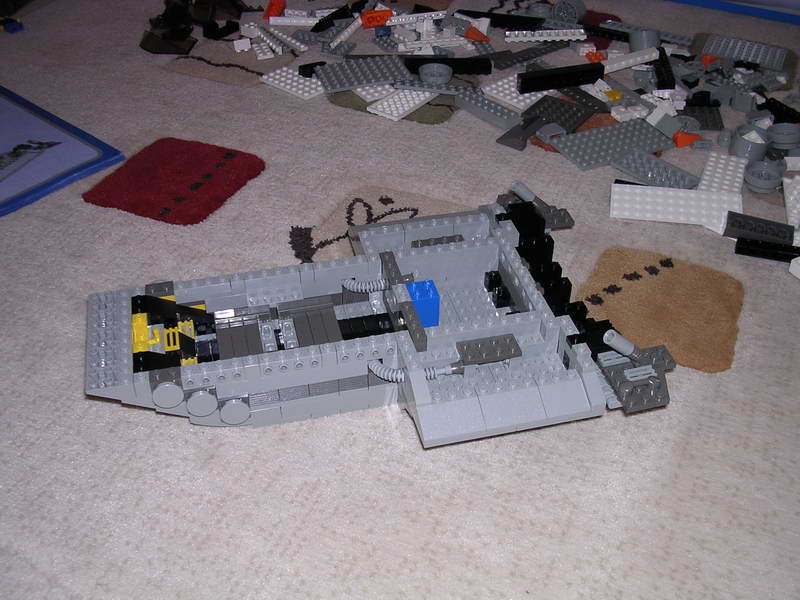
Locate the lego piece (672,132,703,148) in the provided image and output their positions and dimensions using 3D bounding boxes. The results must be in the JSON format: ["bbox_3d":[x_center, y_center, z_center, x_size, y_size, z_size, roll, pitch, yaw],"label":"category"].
[{"bbox_3d":[0.240,-0.133,0.734,0.025,0.010,0.015,-8,40,-11],"label":"lego piece"}]

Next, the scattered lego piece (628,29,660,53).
[{"bbox_3d":[0.243,-0.255,0.878,0.026,0.020,0.026,11,40,12],"label":"scattered lego piece"}]

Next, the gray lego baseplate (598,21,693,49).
[{"bbox_3d":[0.259,-0.281,0.921,0.096,0.005,0.016,16,41,17],"label":"gray lego baseplate"}]

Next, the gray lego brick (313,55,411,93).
[{"bbox_3d":[-0.034,-0.204,0.790,0.080,0.005,0.048,-12,43,-14],"label":"gray lego brick"}]

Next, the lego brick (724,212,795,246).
[{"bbox_3d":[0.260,-0.051,0.637,0.048,0.010,0.016,11,43,10],"label":"lego brick"}]

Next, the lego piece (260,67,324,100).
[{"bbox_3d":[-0.096,-0.198,0.806,0.064,0.005,0.032,29,47,33],"label":"lego piece"}]

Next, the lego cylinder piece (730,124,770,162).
[{"bbox_3d":[0.287,-0.127,0.716,0.026,0.019,0.026,17,42,19],"label":"lego cylinder piece"}]

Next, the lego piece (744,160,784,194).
[{"bbox_3d":[0.298,-0.101,0.718,0.030,0.011,0.030,1,41,-1],"label":"lego piece"}]

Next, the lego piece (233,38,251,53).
[{"bbox_3d":[-0.157,-0.251,0.867,0.016,0.011,0.014,-15,19,-20],"label":"lego piece"}]

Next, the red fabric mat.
[{"bbox_3d":[-0.175,-0.095,0.699,0.106,0.004,0.111,17,43,16],"label":"red fabric mat"}]

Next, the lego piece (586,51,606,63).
[{"bbox_3d":[0.193,-0.238,0.862,0.019,0.009,0.015,0,39,0],"label":"lego piece"}]

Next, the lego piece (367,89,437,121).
[{"bbox_3d":[0.003,-0.170,0.756,0.032,0.005,0.064,26,44,25],"label":"lego piece"}]

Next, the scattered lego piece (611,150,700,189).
[{"bbox_3d":[0.208,-0.103,0.711,0.064,0.005,0.032,33,49,30],"label":"scattered lego piece"}]

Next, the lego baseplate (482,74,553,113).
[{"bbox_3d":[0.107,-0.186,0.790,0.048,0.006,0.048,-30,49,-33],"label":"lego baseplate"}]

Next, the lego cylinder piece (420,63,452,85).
[{"bbox_3d":[0.033,-0.214,0.827,0.030,0.010,0.030,1,41,-1],"label":"lego cylinder piece"}]

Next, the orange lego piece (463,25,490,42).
[{"bbox_3d":[0.079,-0.273,0.901,0.026,0.010,0.015,17,42,19],"label":"orange lego piece"}]

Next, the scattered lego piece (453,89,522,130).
[{"bbox_3d":[0.076,-0.166,0.770,0.016,0.011,0.064,-28,46,-29],"label":"scattered lego piece"}]

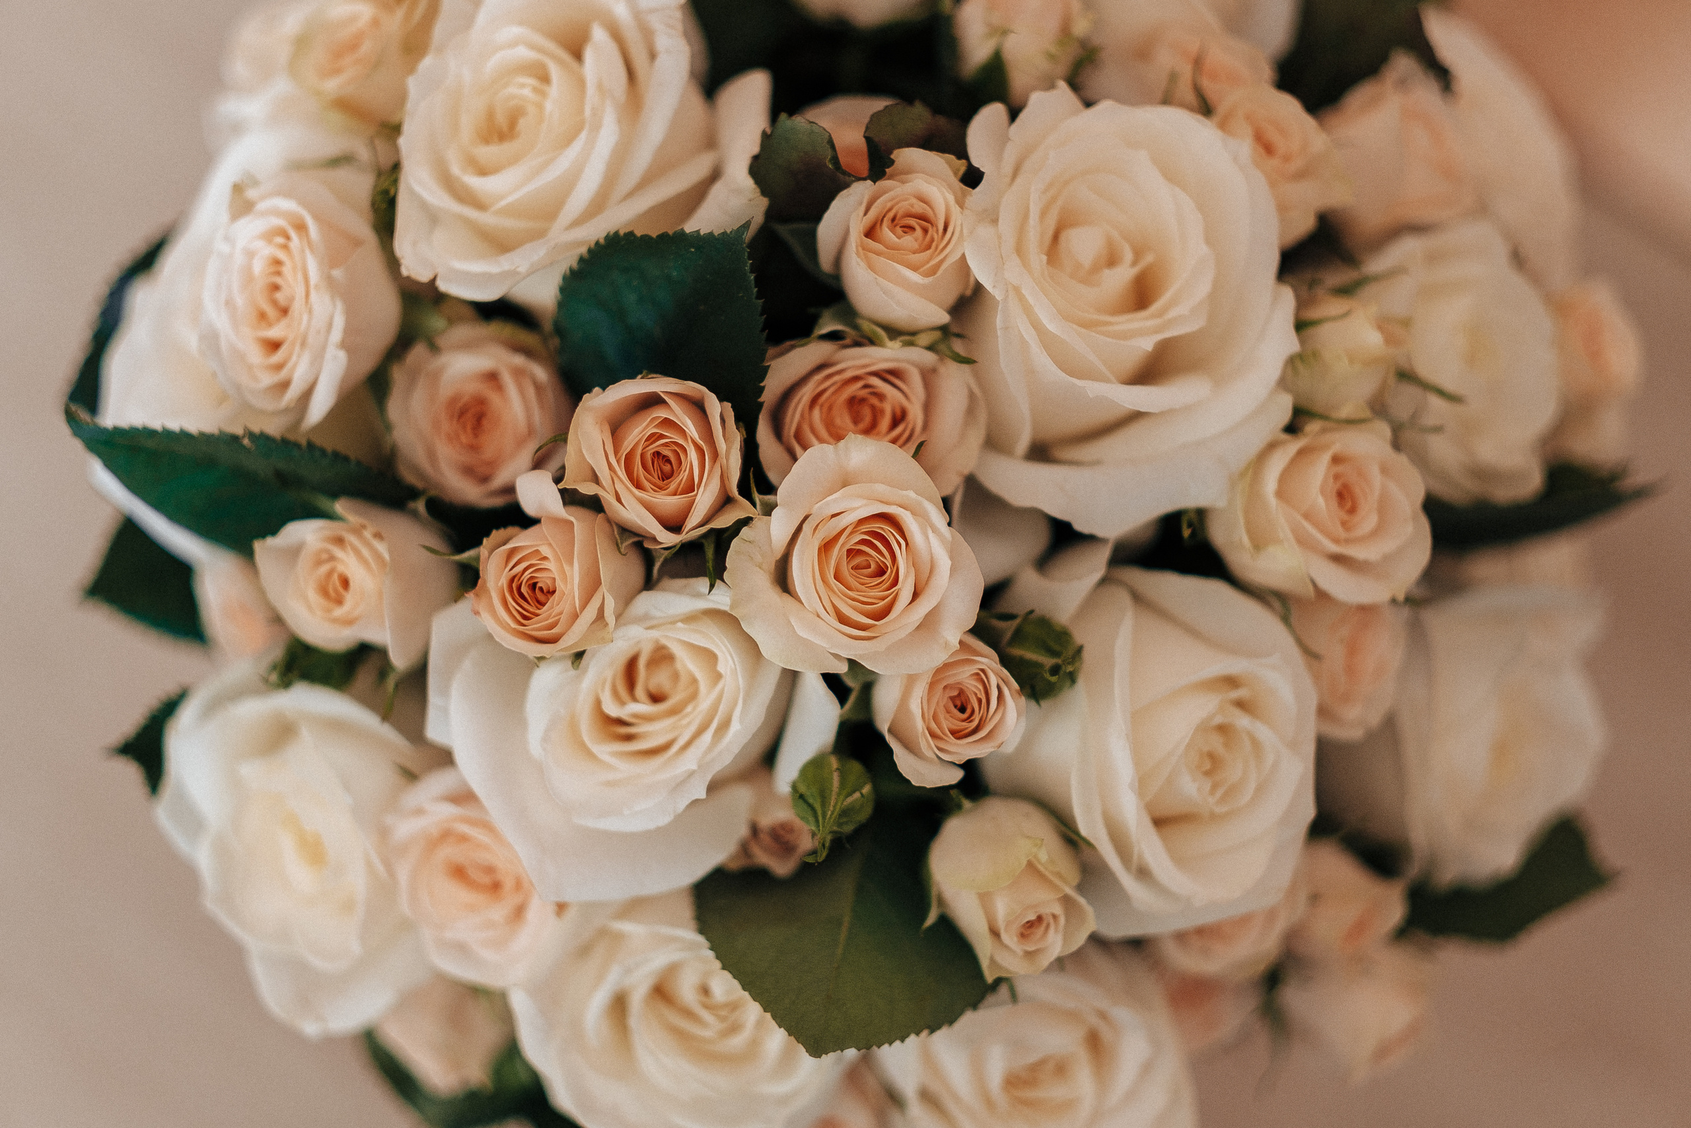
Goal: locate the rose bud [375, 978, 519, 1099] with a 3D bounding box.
[{"bbox_3d":[-0.091,0.105,0.900,0.037,0.037,0.038,13,38,16],"label":"rose bud"}]

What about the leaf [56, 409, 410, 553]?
[{"bbox_3d":[-0.131,-0.020,0.855,0.075,0.012,0.040,8,62,23],"label":"leaf"}]

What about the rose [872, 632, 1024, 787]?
[{"bbox_3d":[0.020,0.028,0.772,0.029,0.030,0.032,0,1,-14],"label":"rose"}]

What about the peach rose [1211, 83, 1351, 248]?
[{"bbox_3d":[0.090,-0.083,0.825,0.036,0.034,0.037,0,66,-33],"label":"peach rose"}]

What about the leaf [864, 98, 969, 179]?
[{"bbox_3d":[0.014,-0.084,0.798,0.024,0.012,0.020,0,67,0],"label":"leaf"}]

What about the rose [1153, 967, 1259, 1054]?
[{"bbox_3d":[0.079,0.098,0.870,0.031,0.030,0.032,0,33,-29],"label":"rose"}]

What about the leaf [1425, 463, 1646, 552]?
[{"bbox_3d":[0.155,-0.013,0.905,0.062,0.010,0.038,-13,28,-13],"label":"leaf"}]

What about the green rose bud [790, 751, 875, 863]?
[{"bbox_3d":[-0.003,0.050,0.812,0.018,0.022,0.018,3,24,-1],"label":"green rose bud"}]

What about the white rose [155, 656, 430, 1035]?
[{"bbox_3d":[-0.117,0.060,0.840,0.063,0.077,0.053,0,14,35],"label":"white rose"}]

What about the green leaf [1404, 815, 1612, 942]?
[{"bbox_3d":[0.154,0.073,0.925,0.054,0.036,0.013,0,15,-18],"label":"green leaf"}]

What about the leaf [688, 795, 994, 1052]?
[{"bbox_3d":[0.000,0.071,0.790,0.058,0.058,0.015,10,20,-4],"label":"leaf"}]

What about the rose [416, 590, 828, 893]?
[{"bbox_3d":[-0.043,0.034,0.787,0.081,0.060,0.067,0,75,-6],"label":"rose"}]

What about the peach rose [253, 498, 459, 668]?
[{"bbox_3d":[-0.100,0.004,0.803,0.038,0.034,0.037,0,0,25],"label":"peach rose"}]

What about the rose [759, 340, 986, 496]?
[{"bbox_3d":[0.005,-0.028,0.792,0.045,0.036,0.039,0,78,3],"label":"rose"}]

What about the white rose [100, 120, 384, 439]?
[{"bbox_3d":[-0.132,-0.062,0.870,0.066,0.055,0.066,0,78,26],"label":"white rose"}]

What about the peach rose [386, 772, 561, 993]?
[{"bbox_3d":[-0.081,0.069,0.868,0.043,0.047,0.043,4,16,14],"label":"peach rose"}]

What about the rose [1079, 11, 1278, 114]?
[{"bbox_3d":[0.074,-0.109,0.885,0.042,0.040,0.042,6,58,-10],"label":"rose"}]

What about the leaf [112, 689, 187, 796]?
[{"bbox_3d":[-0.154,0.042,0.922,0.042,0.034,0.011,-3,5,24],"label":"leaf"}]

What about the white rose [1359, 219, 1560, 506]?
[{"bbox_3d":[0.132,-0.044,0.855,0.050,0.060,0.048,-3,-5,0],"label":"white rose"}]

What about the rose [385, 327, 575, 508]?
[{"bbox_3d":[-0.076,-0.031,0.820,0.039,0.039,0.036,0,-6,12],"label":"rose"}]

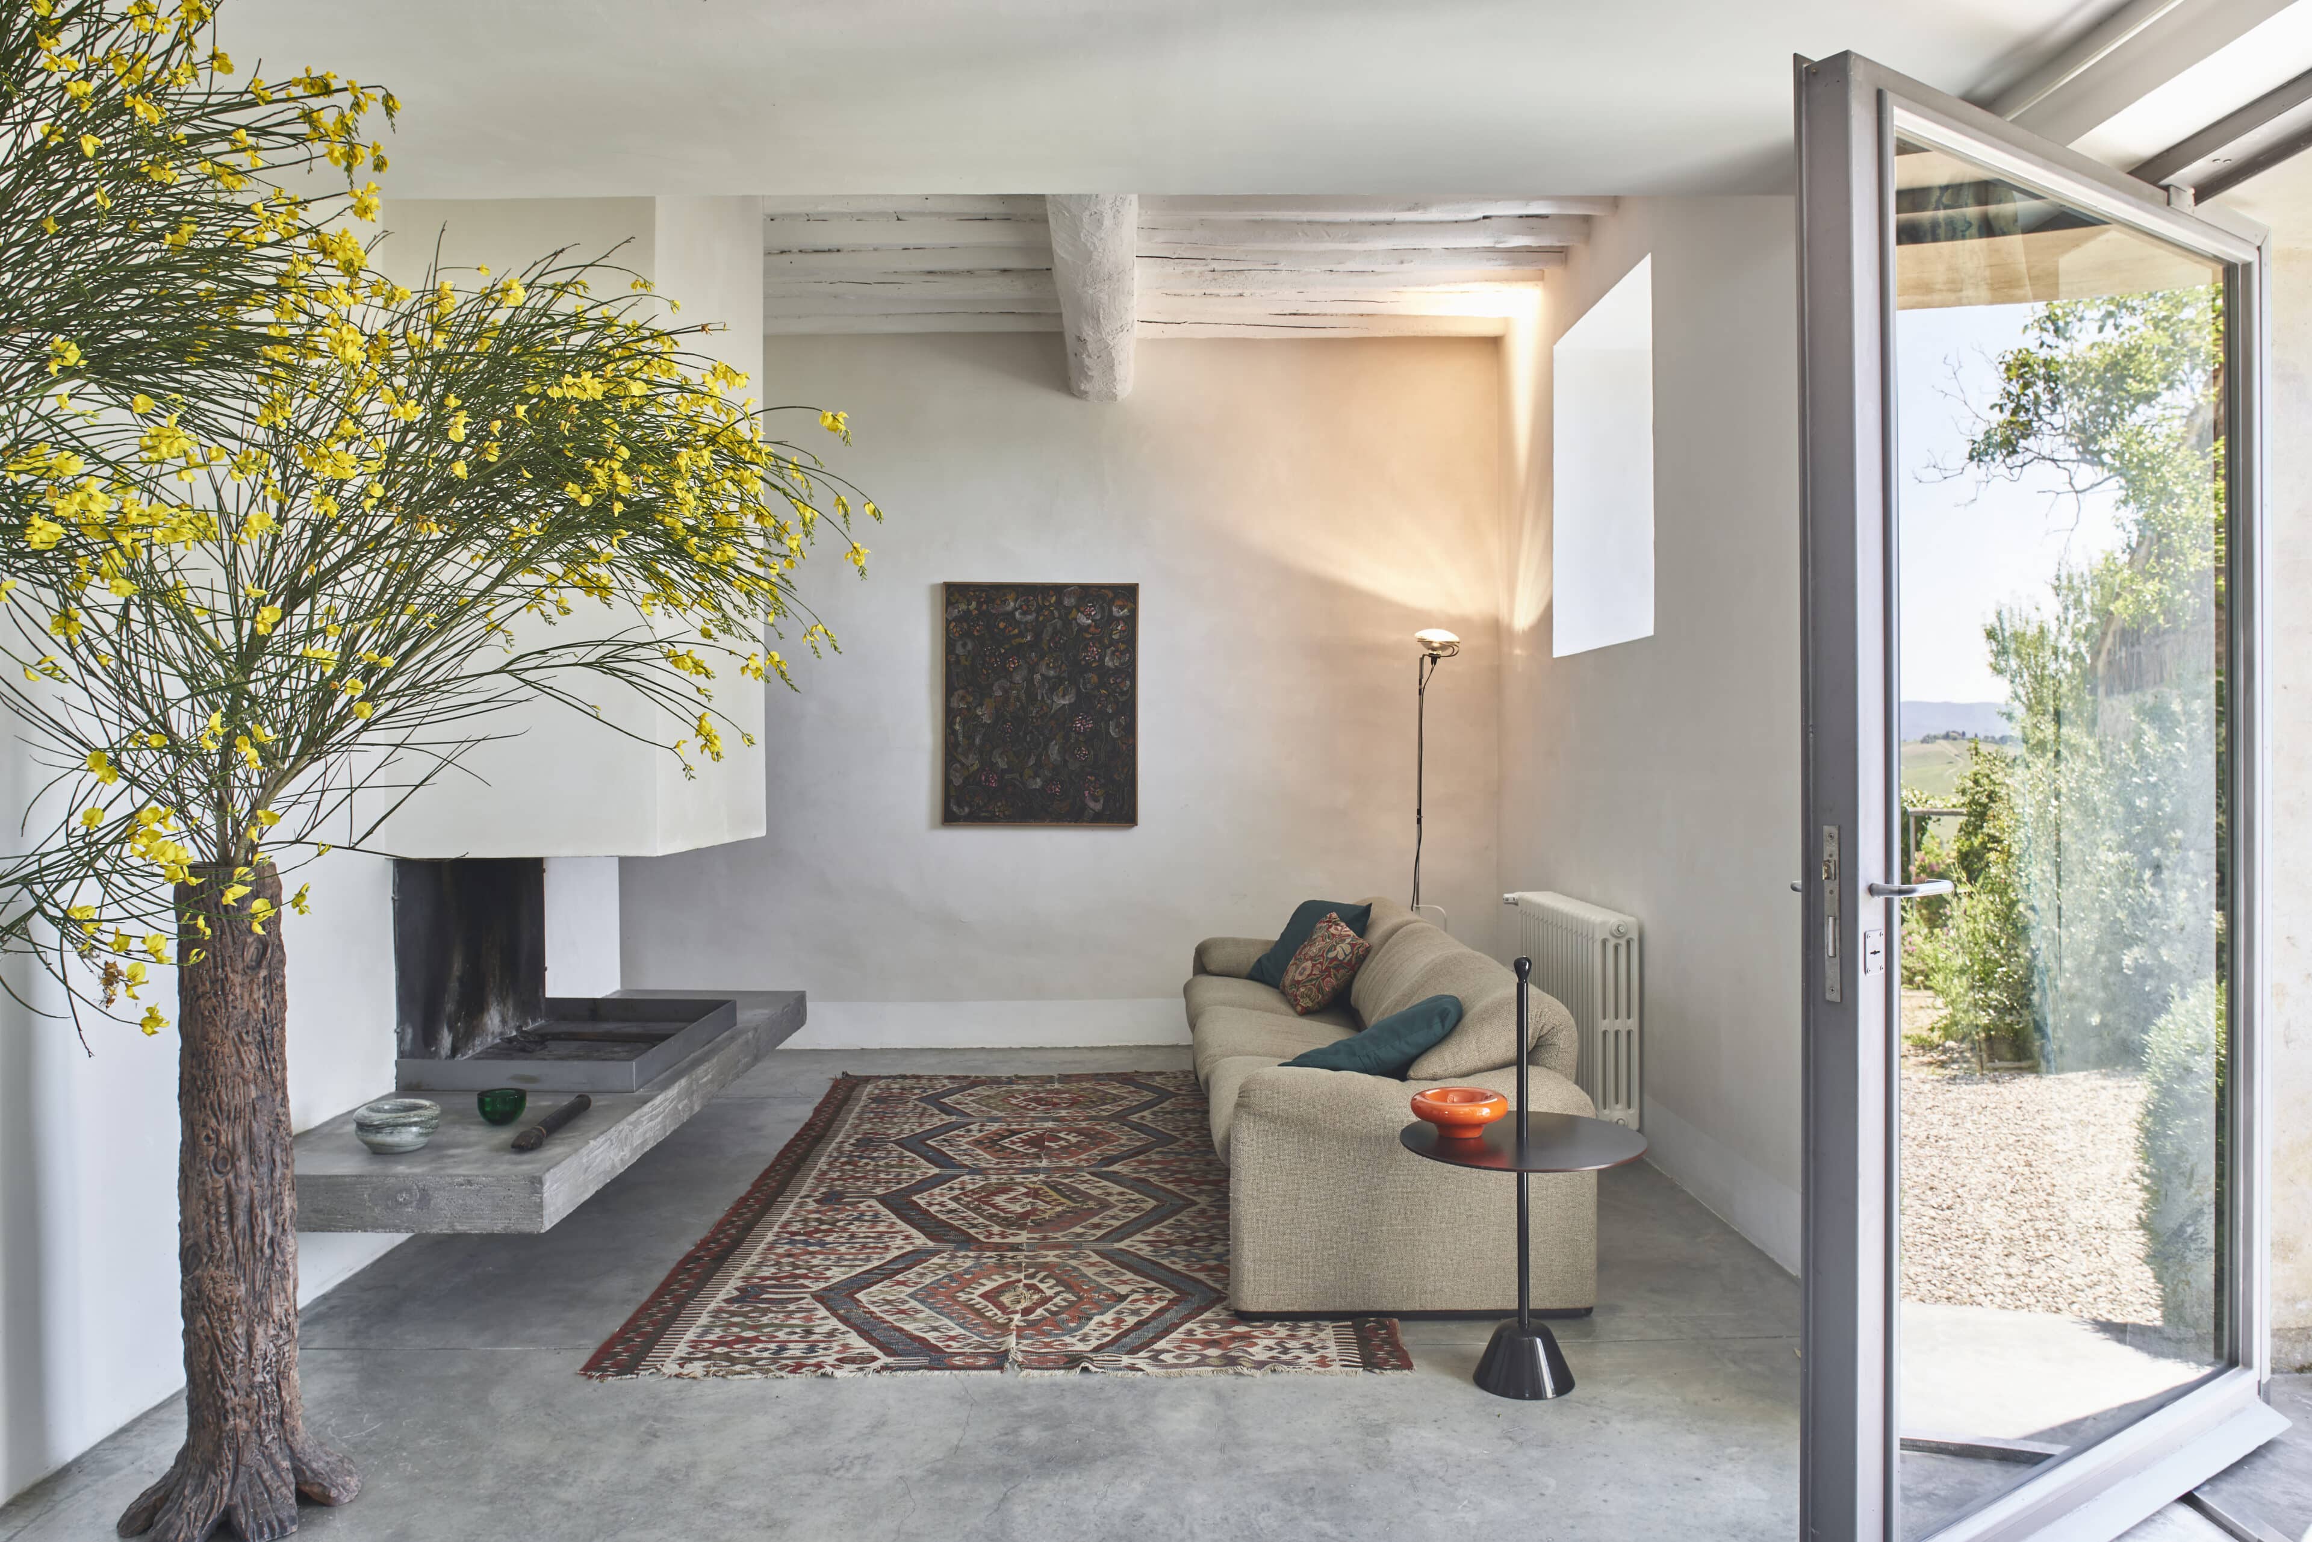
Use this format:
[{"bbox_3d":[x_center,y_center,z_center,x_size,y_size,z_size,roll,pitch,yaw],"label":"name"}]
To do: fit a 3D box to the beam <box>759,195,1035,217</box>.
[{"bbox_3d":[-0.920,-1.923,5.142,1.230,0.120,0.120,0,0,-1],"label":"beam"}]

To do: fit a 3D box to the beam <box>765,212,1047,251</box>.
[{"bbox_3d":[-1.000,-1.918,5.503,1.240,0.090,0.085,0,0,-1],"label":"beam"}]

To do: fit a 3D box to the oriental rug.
[{"bbox_3d":[-0.373,1.220,4.657,1.690,0.012,3.000,0,0,-2],"label":"oriental rug"}]

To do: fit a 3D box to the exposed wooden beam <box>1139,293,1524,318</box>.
[{"bbox_3d":[0.705,-1.935,6.397,1.620,0.120,0.120,0,0,-1],"label":"exposed wooden beam"}]

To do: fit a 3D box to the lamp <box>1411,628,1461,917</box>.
[{"bbox_3d":[1.138,0.310,6.321,0.220,1.800,0.220,0,0,-1],"label":"lamp"}]

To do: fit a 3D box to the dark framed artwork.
[{"bbox_3d":[-0.500,-0.289,6.671,0.850,1.060,0.040,0,0,-1],"label":"dark framed artwork"}]

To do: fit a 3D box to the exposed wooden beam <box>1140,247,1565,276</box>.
[{"bbox_3d":[0.730,-1.919,5.803,1.590,0.090,0.085,0,0,-1],"label":"exposed wooden beam"}]

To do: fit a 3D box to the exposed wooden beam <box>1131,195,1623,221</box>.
[{"bbox_3d":[0.740,-1.916,5.213,1.590,0.090,0.085,0,0,-1],"label":"exposed wooden beam"}]

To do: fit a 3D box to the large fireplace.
[{"bbox_3d":[-1.660,0.523,4.468,0.630,0.610,1.020,0,0,-1],"label":"large fireplace"}]

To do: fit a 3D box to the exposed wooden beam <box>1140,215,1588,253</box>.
[{"bbox_3d":[0.720,-1.928,5.498,1.620,0.120,0.120,0,0,-1],"label":"exposed wooden beam"}]

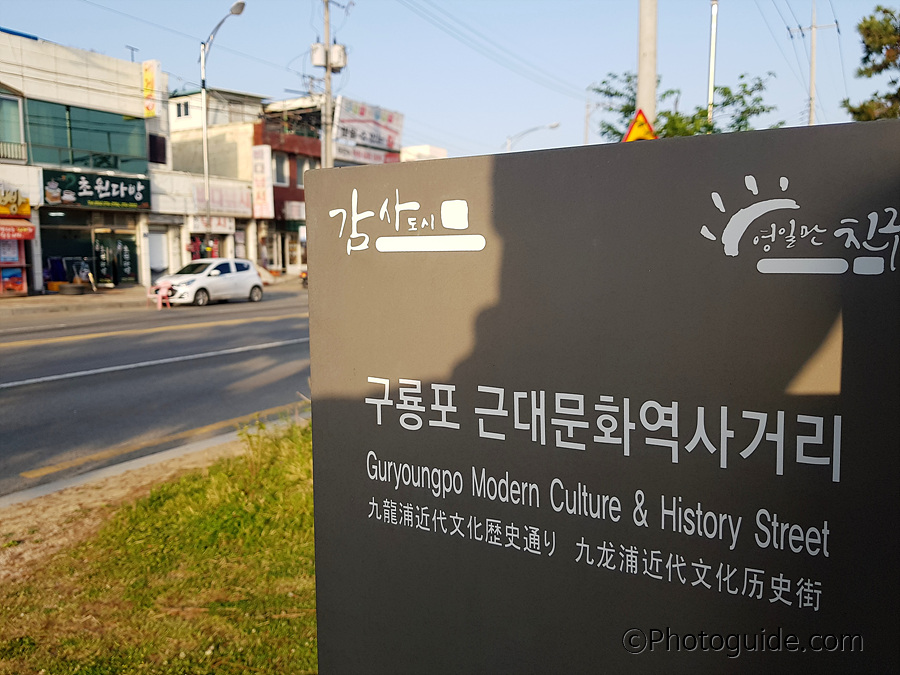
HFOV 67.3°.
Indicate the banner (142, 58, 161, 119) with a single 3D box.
[{"bbox_3d":[-11.199,-9.335,25.470,0.730,2.000,0.230,4,8,30],"label":"banner"}]

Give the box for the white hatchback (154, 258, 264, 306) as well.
[{"bbox_3d":[-7.810,-1.865,22.134,1.600,1.480,3.600,4,8,29],"label":"white hatchback"}]

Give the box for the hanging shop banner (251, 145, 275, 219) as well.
[{"bbox_3d":[-8.394,-6.965,30.407,0.820,3.200,0.330,4,8,30],"label":"hanging shop banner"}]

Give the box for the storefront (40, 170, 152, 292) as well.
[{"bbox_3d":[-12.779,-3.820,24.720,0.600,4.130,4.200,4,8,30],"label":"storefront"}]

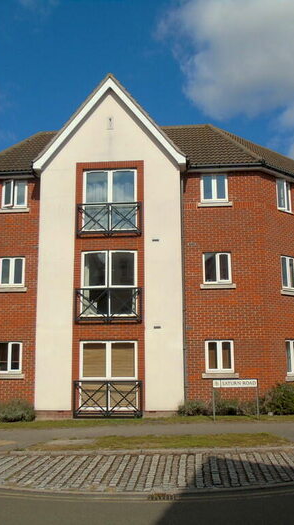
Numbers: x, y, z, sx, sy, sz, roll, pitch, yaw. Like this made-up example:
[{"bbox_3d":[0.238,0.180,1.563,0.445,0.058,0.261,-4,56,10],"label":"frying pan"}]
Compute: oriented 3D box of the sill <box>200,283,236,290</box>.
[{"bbox_3d":[2.271,0.769,16.097,1.110,0.150,0.140,-1,-10,4],"label":"sill"}]

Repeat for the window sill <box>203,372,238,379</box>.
[{"bbox_3d":[2.283,3.499,15.615,1.125,0.155,0.140,-1,-10,4],"label":"window sill"}]

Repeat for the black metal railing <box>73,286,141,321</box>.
[{"bbox_3d":[-1.202,1.363,15.591,2.050,1.090,0.170,-1,-10,4],"label":"black metal railing"}]

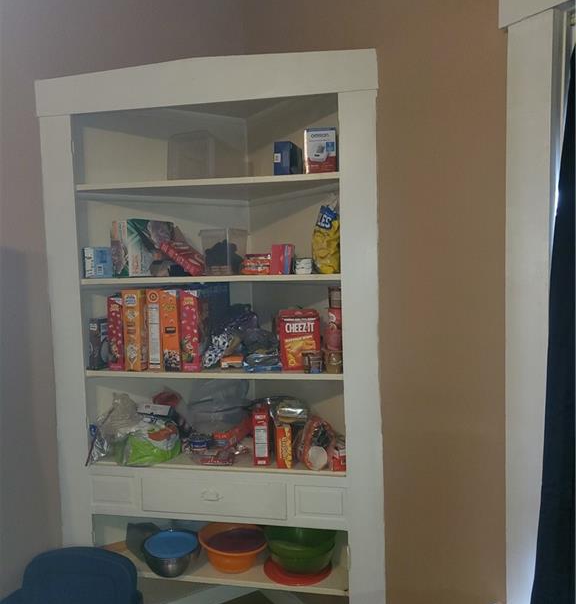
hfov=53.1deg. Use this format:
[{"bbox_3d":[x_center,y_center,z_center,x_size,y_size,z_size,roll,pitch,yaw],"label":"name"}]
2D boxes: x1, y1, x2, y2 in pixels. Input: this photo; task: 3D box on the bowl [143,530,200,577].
[{"bbox_3d":[-0.472,1.045,2.368,0.231,0.115,0.231,-2,4,0],"label":"bowl"}]

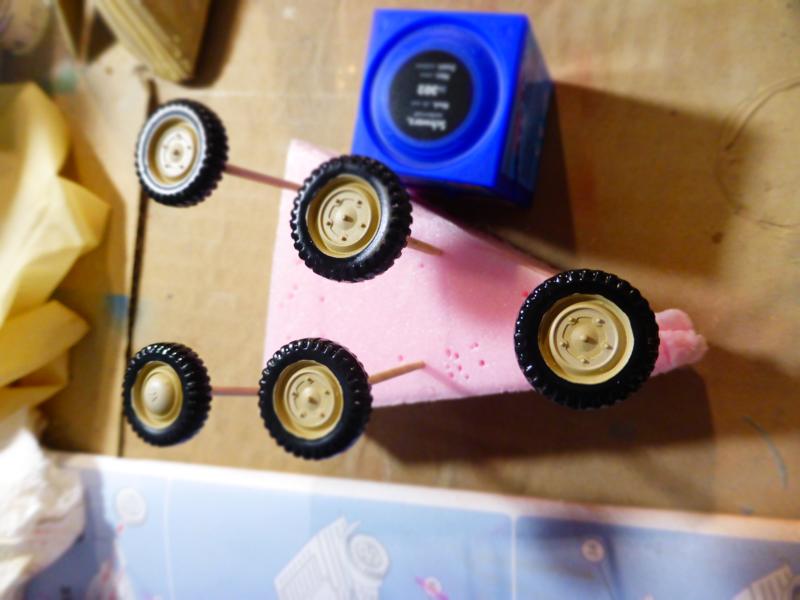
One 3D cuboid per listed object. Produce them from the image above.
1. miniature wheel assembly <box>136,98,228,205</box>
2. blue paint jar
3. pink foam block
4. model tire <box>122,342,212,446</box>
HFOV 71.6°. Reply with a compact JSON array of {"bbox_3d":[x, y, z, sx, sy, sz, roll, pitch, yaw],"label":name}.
[{"bbox_3d":[-0.043,-0.029,0.110,0.021,0.007,0.021,0,91,23],"label":"miniature wheel assembly"},{"bbox_3d":[0.015,-0.045,0.139,0.034,0.046,0.034,13,99,20],"label":"blue paint jar"},{"bbox_3d":[0.016,-0.007,0.155,0.120,0.024,0.081,-1,94,22],"label":"pink foam block"},{"bbox_3d":[-0.047,0.019,0.113,0.021,0.007,0.021,0,82,24],"label":"model tire"}]

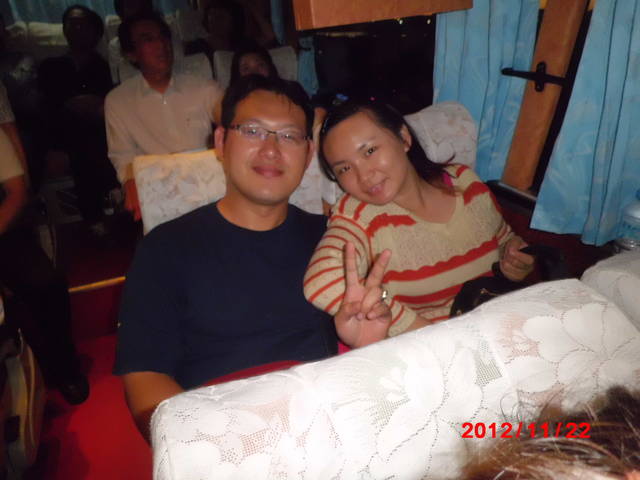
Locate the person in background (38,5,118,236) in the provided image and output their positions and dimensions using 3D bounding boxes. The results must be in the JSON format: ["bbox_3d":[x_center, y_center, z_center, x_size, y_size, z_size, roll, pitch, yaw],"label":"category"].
[{"bbox_3d":[-1.294,-0.620,2.639,0.500,1.200,0.660,-9,28,-18],"label":"person in background"}]

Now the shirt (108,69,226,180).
[{"bbox_3d":[-0.559,-0.310,1.754,0.470,0.540,0.320,-9,28,-18],"label":"shirt"}]

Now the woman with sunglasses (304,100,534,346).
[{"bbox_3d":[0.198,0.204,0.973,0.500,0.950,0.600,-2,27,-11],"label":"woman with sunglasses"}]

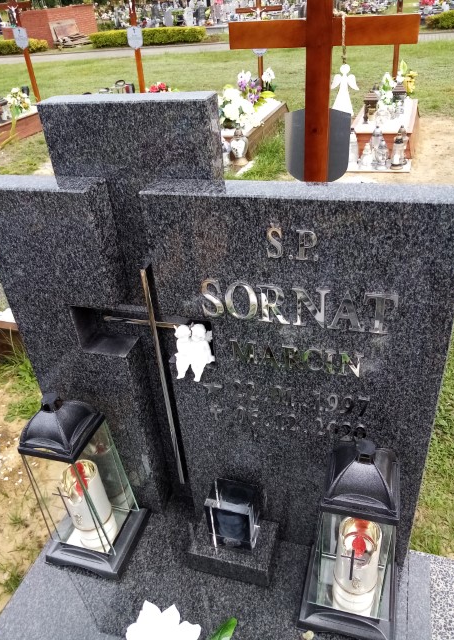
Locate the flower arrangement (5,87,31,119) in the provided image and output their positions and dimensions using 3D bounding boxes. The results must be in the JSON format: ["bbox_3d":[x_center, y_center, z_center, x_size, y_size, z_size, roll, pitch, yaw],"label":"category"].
[{"bbox_3d":[-2.874,-2.985,6.570,0.280,0.330,0.250,6,35,17],"label":"flower arrangement"}]

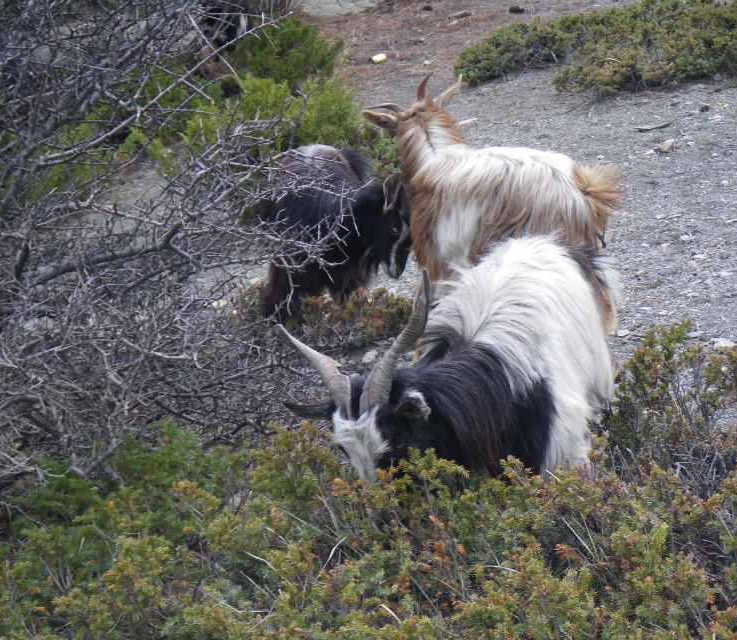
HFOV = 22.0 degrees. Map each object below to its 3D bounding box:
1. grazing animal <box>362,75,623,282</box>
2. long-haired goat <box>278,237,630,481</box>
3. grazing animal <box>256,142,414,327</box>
[{"bbox_3d":[0.388,-0.277,5.750,0.860,0.910,0.360,12,21,32],"label":"grazing animal"},{"bbox_3d":[0.299,0.198,4.900,0.440,0.700,1.080,14,22,36],"label":"long-haired goat"},{"bbox_3d":[-0.104,-0.261,6.000,0.420,0.610,0.820,1,18,3],"label":"grazing animal"}]

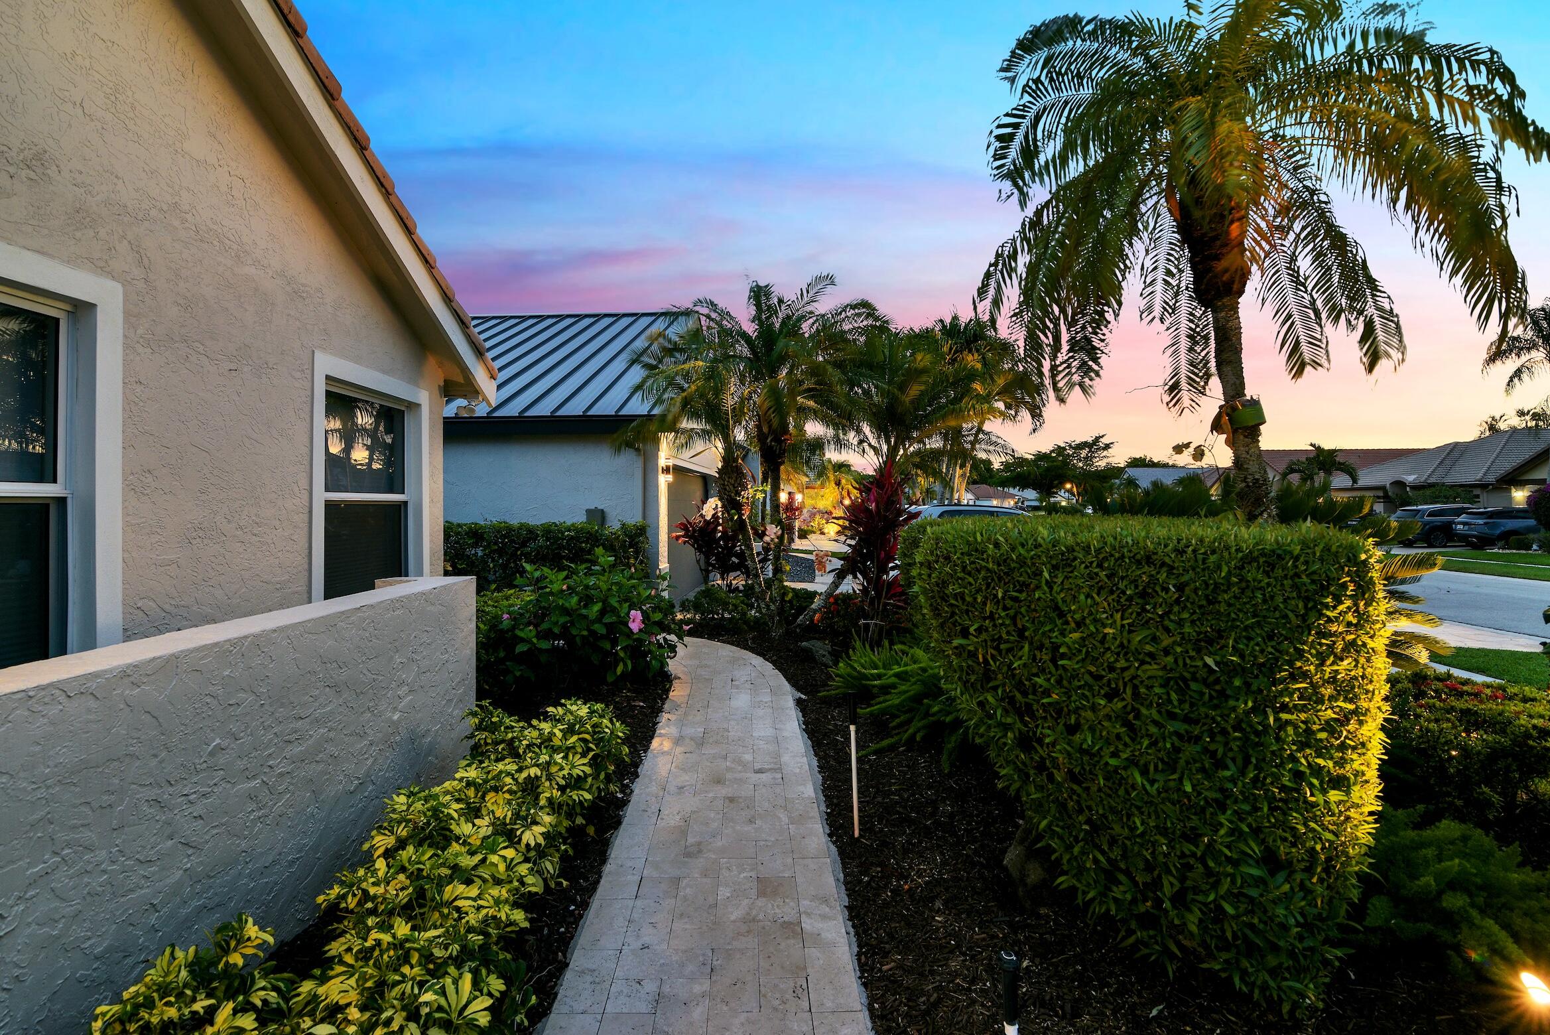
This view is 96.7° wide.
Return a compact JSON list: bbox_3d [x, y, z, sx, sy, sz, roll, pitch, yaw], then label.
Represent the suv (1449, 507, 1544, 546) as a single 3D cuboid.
[{"bbox_3d":[30.400,0.480,27.600,4.800,1.670,1.950,0,0,15],"label":"suv"}]

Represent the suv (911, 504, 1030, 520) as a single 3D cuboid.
[{"bbox_3d":[5.750,0.530,18.200,4.800,1.750,1.920,0,0,4],"label":"suv"}]

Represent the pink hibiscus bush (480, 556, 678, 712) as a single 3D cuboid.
[{"bbox_3d":[-1.740,0.890,6.200,1.750,1.130,1.500,0,0,0],"label":"pink hibiscus bush"}]

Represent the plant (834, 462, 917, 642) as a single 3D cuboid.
[{"bbox_3d":[1.090,0.440,7.500,0.900,2.000,0.900,0,0,0],"label":"plant"}]

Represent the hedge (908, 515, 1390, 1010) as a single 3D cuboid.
[{"bbox_3d":[1.270,0.765,2.850,1.450,1.420,1.250,0,0,12],"label":"hedge"}]

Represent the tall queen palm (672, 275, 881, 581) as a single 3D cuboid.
[{"bbox_3d":[0.000,-0.780,8.400,2.550,4.300,2.500,0,0,0],"label":"tall queen palm"}]

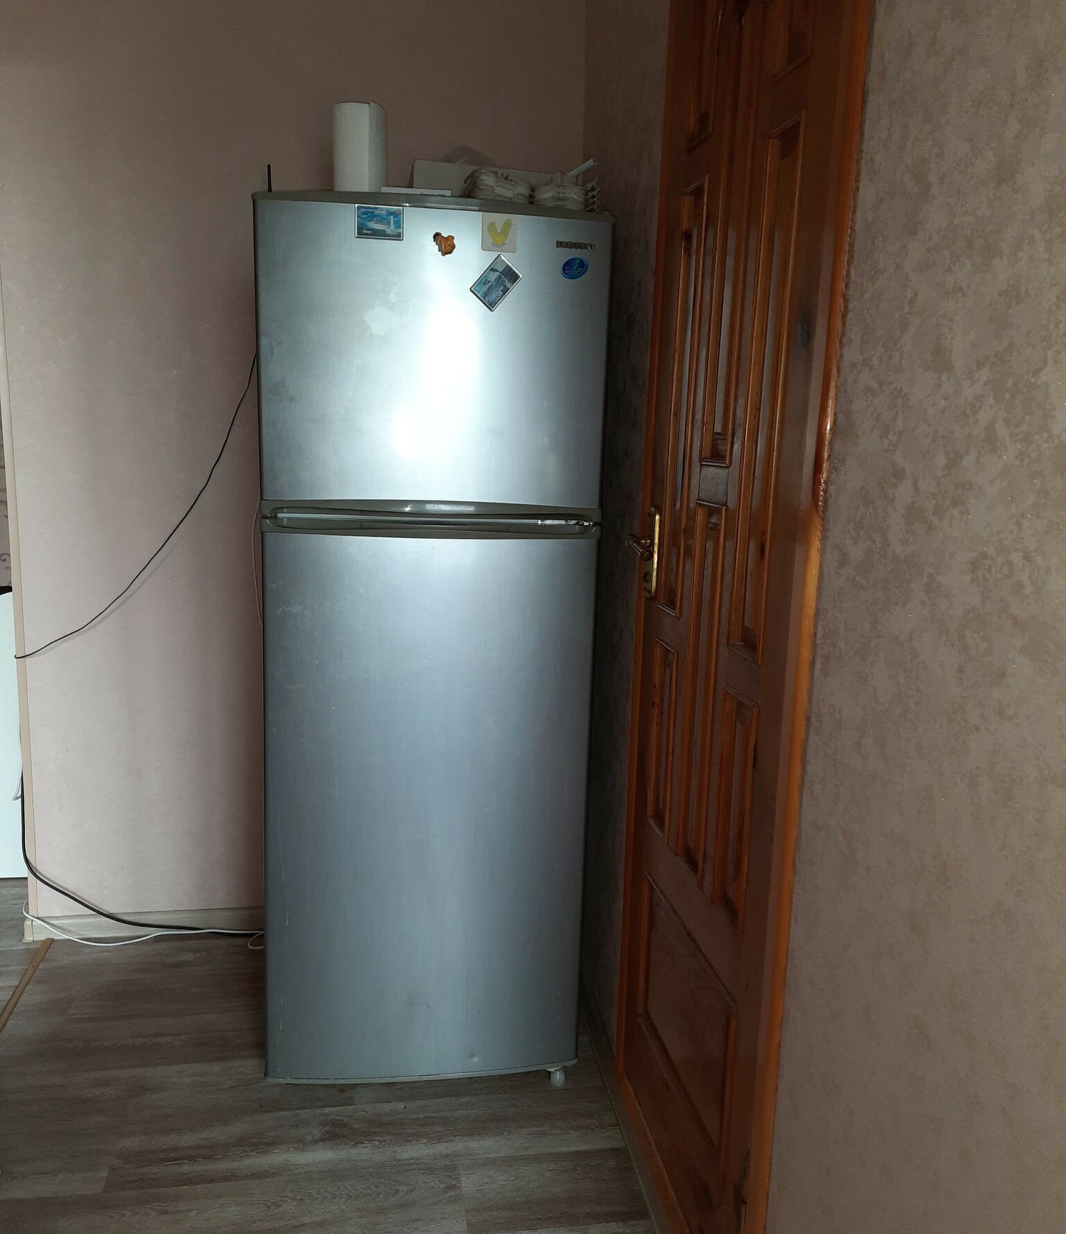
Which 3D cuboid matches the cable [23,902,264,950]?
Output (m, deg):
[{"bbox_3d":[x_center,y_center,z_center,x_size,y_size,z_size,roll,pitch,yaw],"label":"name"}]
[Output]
[{"bbox_3d":[-0.974,0.773,2.493,0.590,0.100,0.100,0,10,-10],"label":"cable"}]

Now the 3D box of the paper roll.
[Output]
[{"bbox_3d":[-0.332,-0.851,1.888,0.099,0.222,0.099,0,10,-10],"label":"paper roll"}]

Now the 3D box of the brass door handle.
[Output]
[{"bbox_3d":[0.190,-0.103,1.658,0.052,0.157,0.140,0,10,-10],"label":"brass door handle"}]

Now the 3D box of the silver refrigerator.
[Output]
[{"bbox_3d":[-0.229,0.083,2.076,0.600,1.670,0.650,1,10,-8],"label":"silver refrigerator"}]

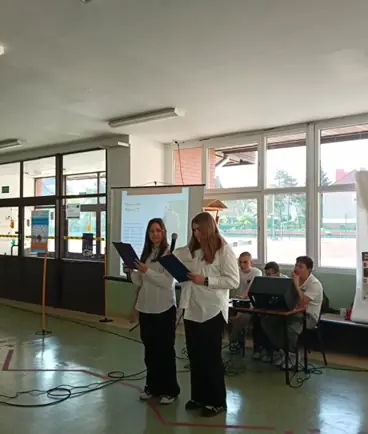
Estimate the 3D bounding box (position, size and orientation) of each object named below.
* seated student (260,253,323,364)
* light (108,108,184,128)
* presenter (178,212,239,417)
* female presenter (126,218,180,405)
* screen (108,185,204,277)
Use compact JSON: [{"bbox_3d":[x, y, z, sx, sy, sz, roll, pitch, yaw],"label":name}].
[{"bbox_3d":[1.242,1.066,5.114,0.700,1.230,0.520,1,-1,-38],"label":"seated student"},{"bbox_3d":[-0.568,-1.388,6.427,1.250,0.090,0.200,-1,-1,39],"label":"light"},{"bbox_3d":[0.214,0.810,3.855,0.500,1.700,0.430,-1,-1,38],"label":"presenter"},{"bbox_3d":[-0.281,0.839,4.107,0.480,1.650,0.430,-1,-1,30],"label":"female presenter"},{"bbox_3d":[-0.444,0.277,6.642,1.800,1.440,0.080,-1,-1,38],"label":"screen"}]

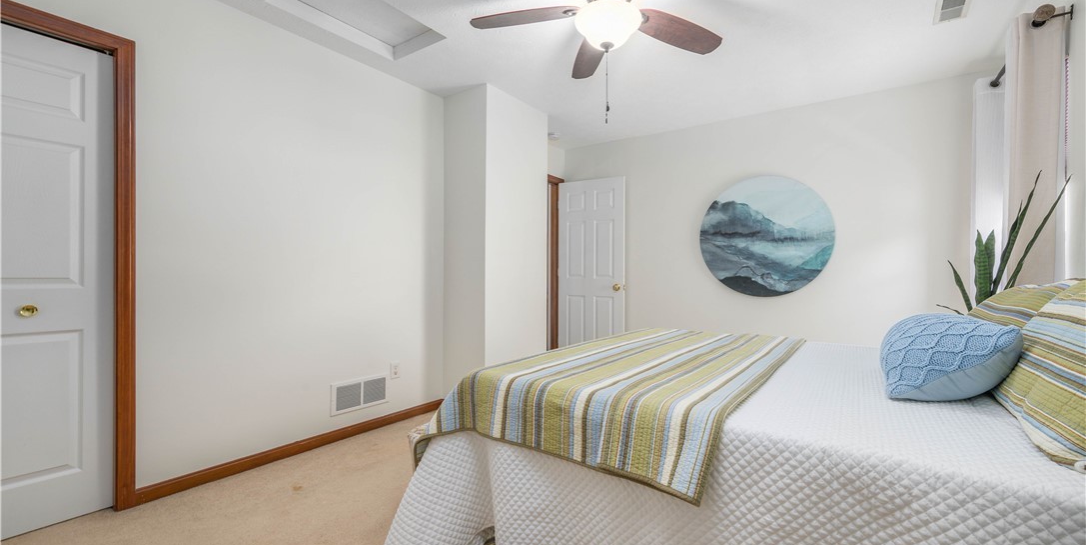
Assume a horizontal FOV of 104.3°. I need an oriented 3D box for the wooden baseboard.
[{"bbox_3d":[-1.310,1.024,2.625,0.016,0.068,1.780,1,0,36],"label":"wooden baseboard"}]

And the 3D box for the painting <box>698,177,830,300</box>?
[{"bbox_3d":[1.887,-0.306,3.627,1.030,1.030,0.035,1,0,36],"label":"painting"}]

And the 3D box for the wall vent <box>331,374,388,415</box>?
[{"bbox_3d":[-1.192,0.802,2.786,0.015,0.200,0.410,1,0,36],"label":"wall vent"}]

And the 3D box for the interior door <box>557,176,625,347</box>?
[{"bbox_3d":[0.517,0.025,4.553,0.760,2.030,0.038,1,0,29],"label":"interior door"}]

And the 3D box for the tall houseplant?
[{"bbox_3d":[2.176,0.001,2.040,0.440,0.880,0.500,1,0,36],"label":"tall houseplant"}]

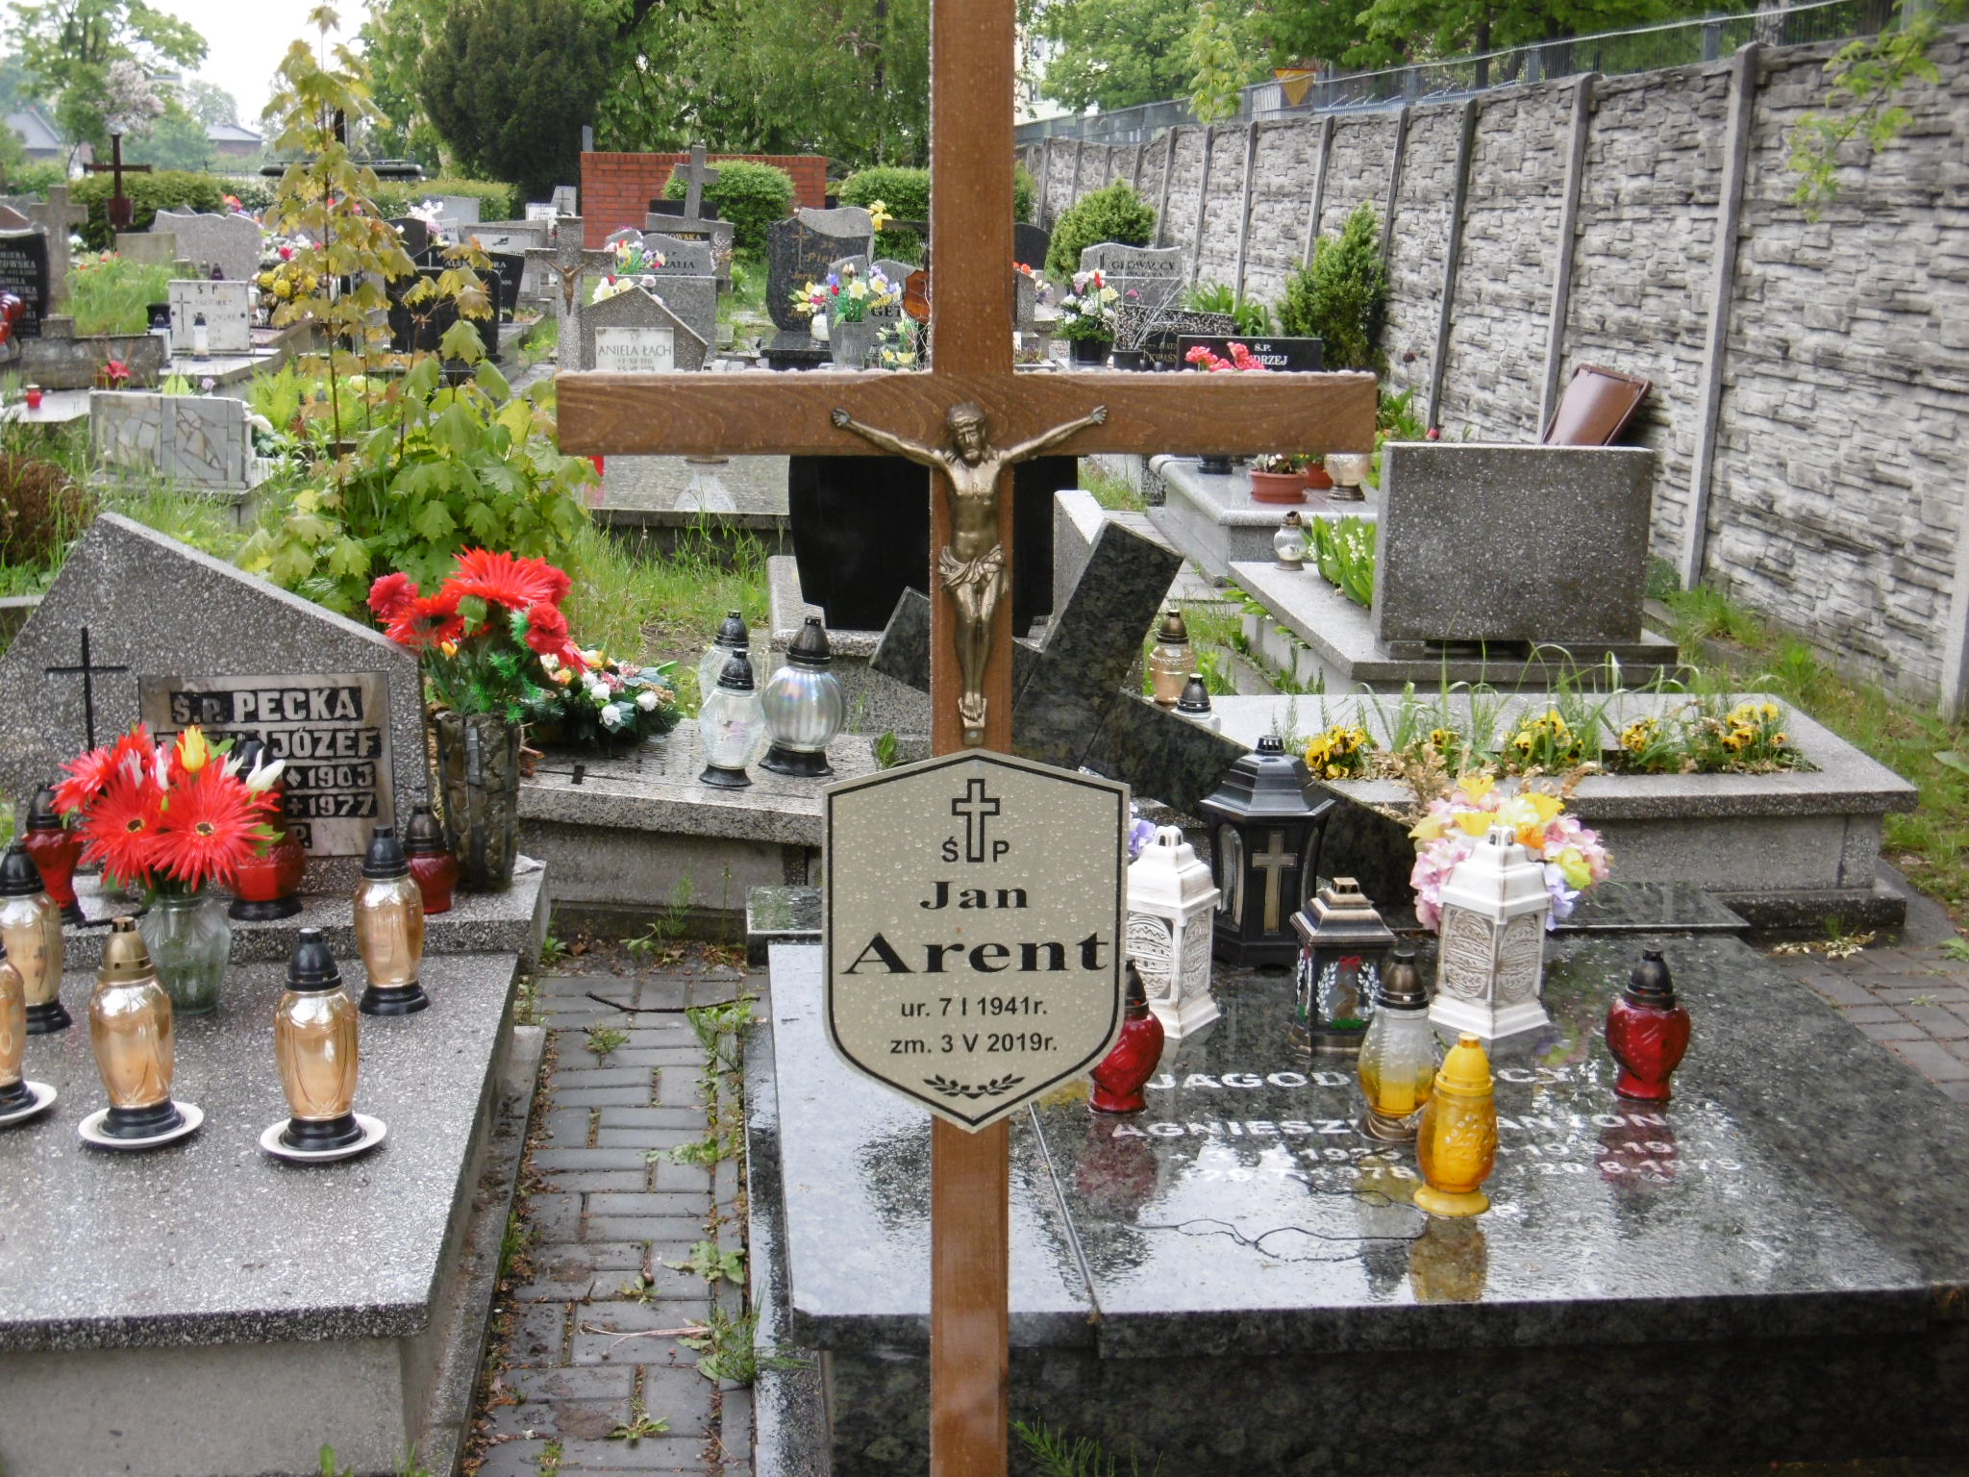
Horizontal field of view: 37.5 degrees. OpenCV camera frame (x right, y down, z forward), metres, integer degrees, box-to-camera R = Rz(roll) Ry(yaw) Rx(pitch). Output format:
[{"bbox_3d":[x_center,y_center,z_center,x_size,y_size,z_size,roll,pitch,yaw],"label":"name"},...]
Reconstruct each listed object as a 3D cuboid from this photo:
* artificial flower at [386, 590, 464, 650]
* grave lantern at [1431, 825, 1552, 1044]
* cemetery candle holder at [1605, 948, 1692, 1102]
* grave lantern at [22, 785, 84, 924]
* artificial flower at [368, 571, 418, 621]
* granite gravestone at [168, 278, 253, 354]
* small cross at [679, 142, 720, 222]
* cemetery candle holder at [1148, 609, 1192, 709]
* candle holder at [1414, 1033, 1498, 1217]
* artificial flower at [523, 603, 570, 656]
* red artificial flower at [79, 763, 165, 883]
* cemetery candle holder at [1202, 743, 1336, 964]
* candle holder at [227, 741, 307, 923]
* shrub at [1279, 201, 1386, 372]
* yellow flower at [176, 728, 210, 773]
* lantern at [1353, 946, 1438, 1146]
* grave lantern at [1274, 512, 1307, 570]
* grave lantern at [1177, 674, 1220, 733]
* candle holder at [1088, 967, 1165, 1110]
[{"bbox_3d":[-1.060,-0.220,5.500,0.166,0.117,0.100,-2,12,-11],"label":"artificial flower"},{"bbox_3d":[0.786,0.285,4.467,0.132,0.313,0.132,-9,15,-41],"label":"grave lantern"},{"bbox_3d":[0.961,0.411,4.185,0.123,0.221,0.117,0,12,-5],"label":"cemetery candle holder"},{"bbox_3d":[-1.700,0.208,5.297,0.113,0.246,0.102,-8,12,-17],"label":"grave lantern"},{"bbox_3d":[-1.015,-0.244,4.978,0.084,0.084,0.078,2,11,6],"label":"artificial flower"},{"bbox_3d":[-4.615,-2.519,17.319,0.470,0.404,0.120,0,11,-5],"label":"granite gravestone"},{"bbox_3d":[-2.482,-4.792,25.000,0.375,0.666,0.100,5,11,-6],"label":"small cross"},{"bbox_3d":[0.465,-0.200,7.180,0.115,0.233,0.115,1,11,0],"label":"cemetery candle holder"},{"bbox_3d":[0.600,0.483,3.676,0.104,0.221,0.104,1,11,0],"label":"candle holder"},{"bbox_3d":[-0.796,-0.198,5.270,0.084,0.097,0.080,-2,12,-10],"label":"artificial flower"},{"bbox_3d":[-1.292,0.130,4.400,0.167,0.176,0.078,-1,11,-6],"label":"red artificial flower"},{"bbox_3d":[0.481,0.177,4.874,0.229,0.365,0.202,1,12,-6],"label":"cemetery candle holder"},{"bbox_3d":[-1.279,0.153,5.116,0.139,0.316,0.139,-2,12,-5],"label":"candle holder"},{"bbox_3d":[1.886,-2.094,15.368,0.568,1.468,0.568,1,11,0],"label":"shrub"},{"bbox_3d":[-1.346,0.020,4.932,0.058,0.082,0.052,-3,12,-15],"label":"yellow flower"},{"bbox_3d":[0.645,0.467,4.505,0.127,0.295,0.127,4,12,8],"label":"lantern"},{"bbox_3d":[1.000,-0.652,9.467,0.116,0.177,0.116,0,12,-5],"label":"grave lantern"},{"bbox_3d":[0.480,-0.045,6.478,0.110,0.199,0.110,1,12,-5],"label":"grave lantern"},{"bbox_3d":[0.197,0.419,4.096,0.120,0.213,0.114,1,12,-5],"label":"candle holder"}]

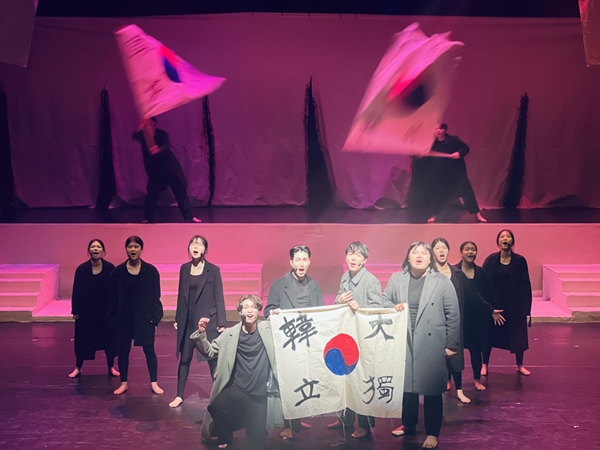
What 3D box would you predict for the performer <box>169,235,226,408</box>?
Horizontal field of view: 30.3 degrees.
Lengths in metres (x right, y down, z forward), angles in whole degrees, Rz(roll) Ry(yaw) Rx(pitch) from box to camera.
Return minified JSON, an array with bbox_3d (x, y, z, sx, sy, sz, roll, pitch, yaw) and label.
[{"bbox_3d":[-1.009,0.946,11.025,0.560,1.660,0.500,0,5,0],"label":"performer"}]

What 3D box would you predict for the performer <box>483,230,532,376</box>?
[{"bbox_3d":[2.287,0.857,12.267,0.540,1.600,0.420,1,6,6],"label":"performer"}]

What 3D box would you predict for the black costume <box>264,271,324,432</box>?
[{"bbox_3d":[-0.049,1.125,9.868,0.540,1.400,0.420,-1,5,-10],"label":"black costume"}]

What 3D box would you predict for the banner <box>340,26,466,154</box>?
[{"bbox_3d":[1.553,-2.086,17.079,1.850,2.000,0.700,0,5,0],"label":"banner"}]

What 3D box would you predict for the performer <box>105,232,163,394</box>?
[{"bbox_3d":[-1.707,0.939,11.508,0.600,1.580,0.420,0,4,-3],"label":"performer"}]

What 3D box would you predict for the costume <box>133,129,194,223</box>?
[{"bbox_3d":[-2.132,-0.784,17.304,0.980,1.460,0.500,-1,6,-11],"label":"costume"}]

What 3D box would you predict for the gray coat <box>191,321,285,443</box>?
[{"bbox_3d":[-0.550,1.372,9.836,0.780,0.990,0.620,0,5,-3],"label":"gray coat"}]

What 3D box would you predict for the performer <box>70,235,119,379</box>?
[{"bbox_3d":[-2.282,0.923,12.259,0.540,1.520,0.400,0,4,-3],"label":"performer"}]

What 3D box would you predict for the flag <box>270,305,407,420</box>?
[{"bbox_3d":[0.330,1.180,9.521,1.170,1.000,0.200,0,4,5],"label":"flag"}]

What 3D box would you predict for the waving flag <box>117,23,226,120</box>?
[{"bbox_3d":[-1.996,-2.348,16.969,1.700,1.450,0.600,0,4,0],"label":"waving flag"}]

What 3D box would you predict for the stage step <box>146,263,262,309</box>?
[{"bbox_3d":[-1.471,0.940,16.315,1.800,0.570,1.550,0,5,0],"label":"stage step"}]

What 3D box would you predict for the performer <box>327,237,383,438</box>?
[{"bbox_3d":[0.484,1.027,9.860,0.500,1.690,0.500,1,5,18],"label":"performer"}]

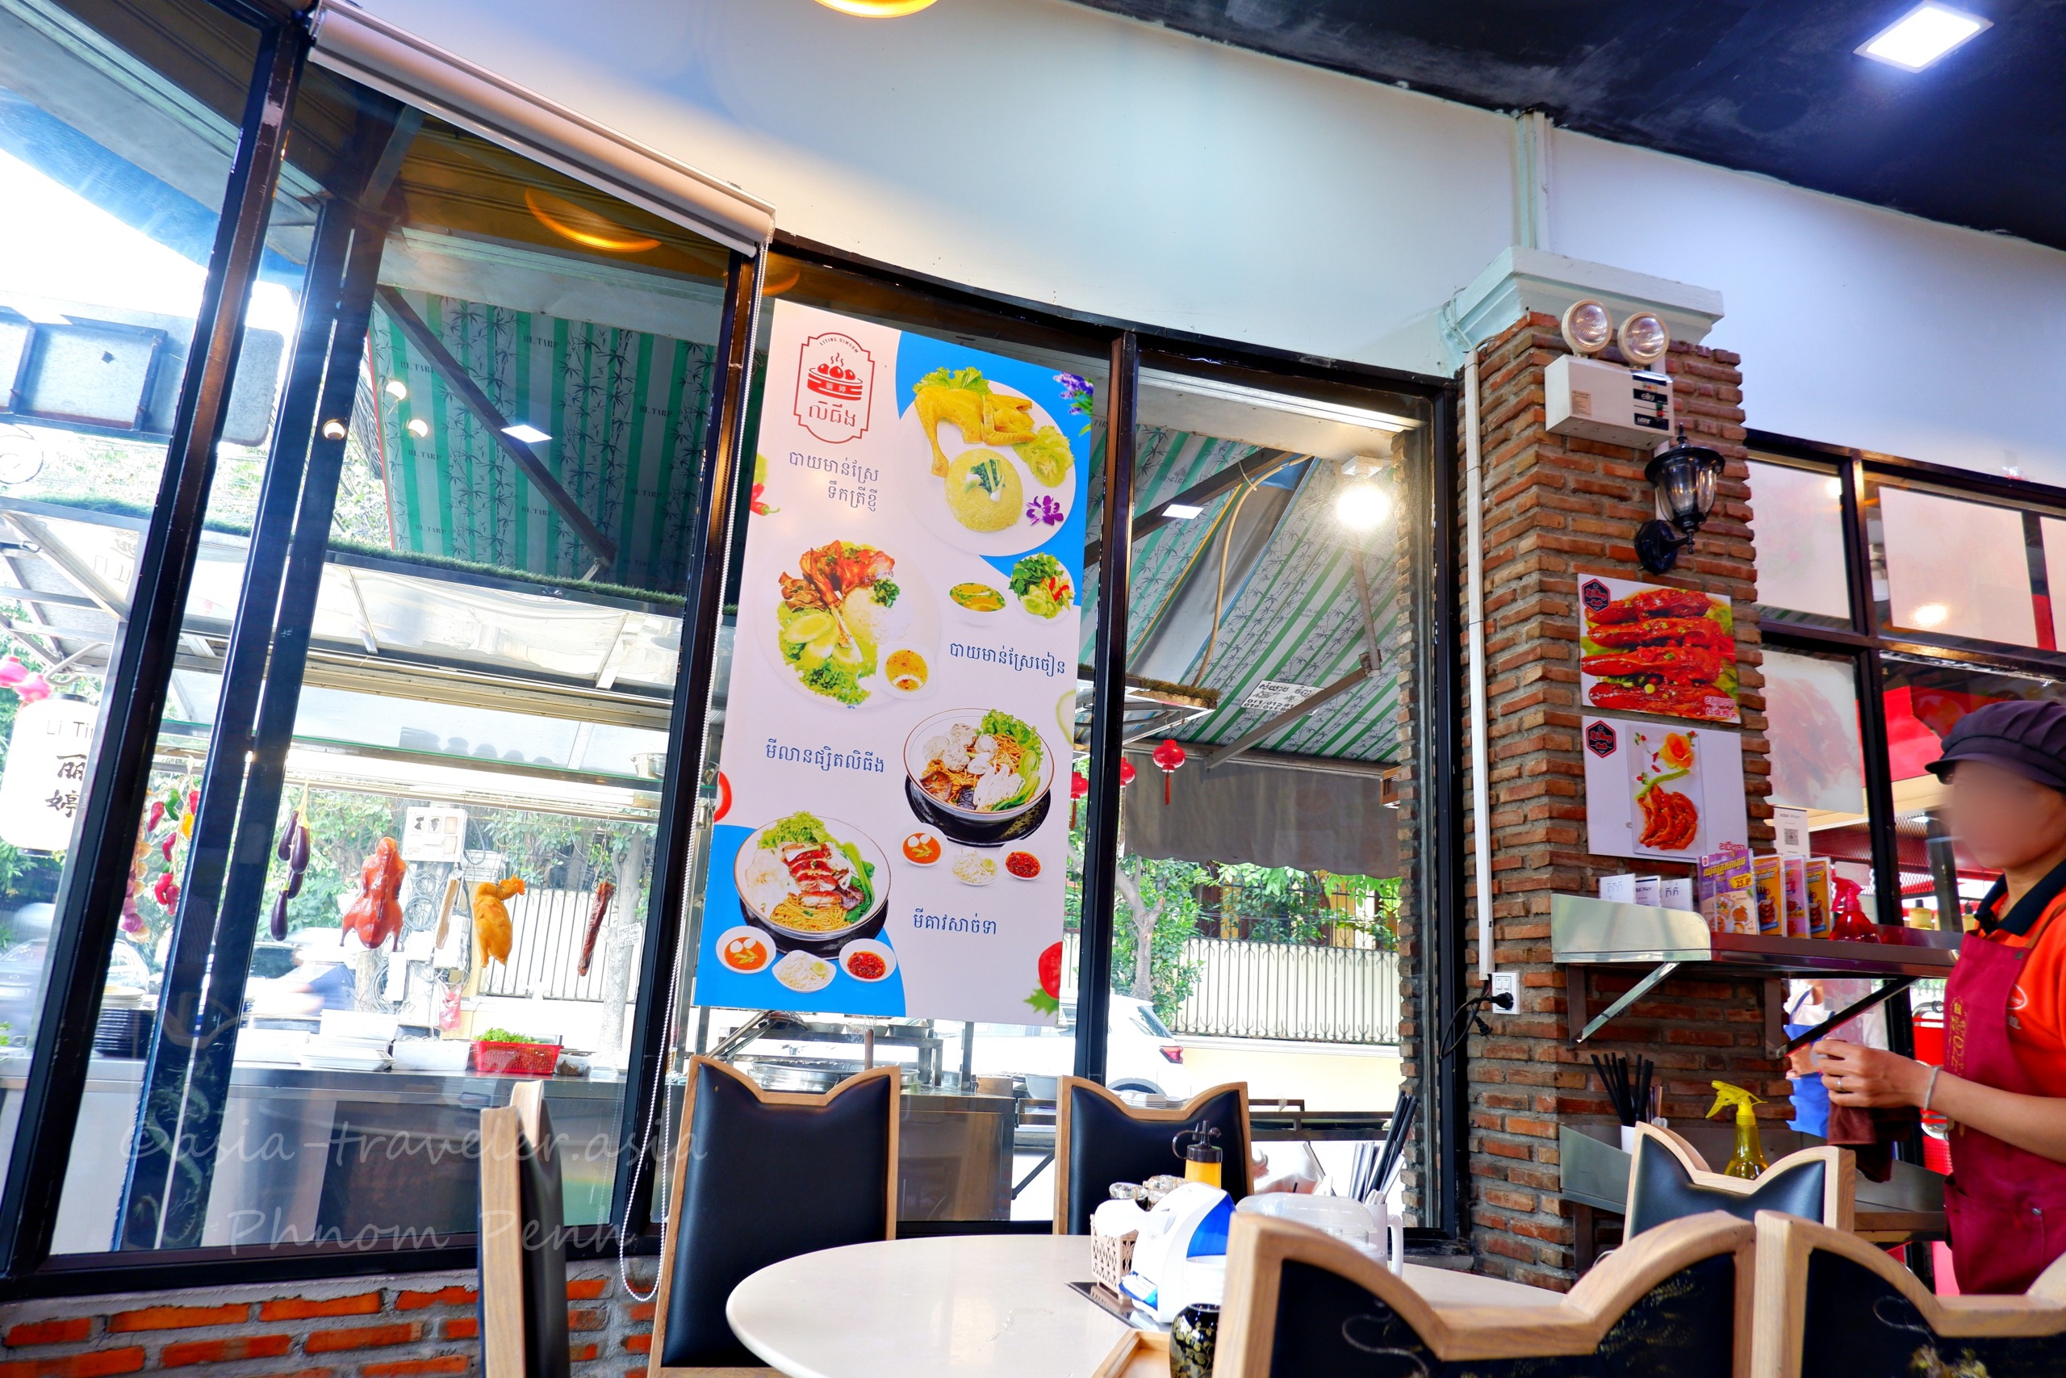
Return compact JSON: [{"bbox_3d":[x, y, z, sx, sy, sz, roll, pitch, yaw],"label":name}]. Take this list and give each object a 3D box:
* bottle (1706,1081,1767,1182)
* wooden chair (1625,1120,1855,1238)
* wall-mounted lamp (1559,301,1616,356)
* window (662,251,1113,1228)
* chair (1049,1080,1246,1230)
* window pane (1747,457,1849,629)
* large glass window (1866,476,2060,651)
[{"bbox_3d":[1.332,0.864,2.482,0.110,0.243,0.090,5,-13,-7],"label":"bottle"},{"bbox_3d":[0.849,1.145,1.896,0.520,0.982,0.420,8,-14,-19],"label":"wooden chair"},{"bbox_3d":[1.273,-0.830,3.031,0.118,0.118,0.085,5,-3,-7],"label":"wall-mounted lamp"},{"bbox_3d":[-0.249,0.076,2.783,0.833,1.970,0.060,8,-14,-21],"label":"window"},{"bbox_3d":[0.295,1.169,2.147,0.420,0.992,0.520,8,-14,-19],"label":"chair"},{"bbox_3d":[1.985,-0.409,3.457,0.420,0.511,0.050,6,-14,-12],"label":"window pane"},{"bbox_3d":[2.563,-0.328,3.582,0.680,0.489,0.050,6,-14,-12],"label":"large glass window"}]

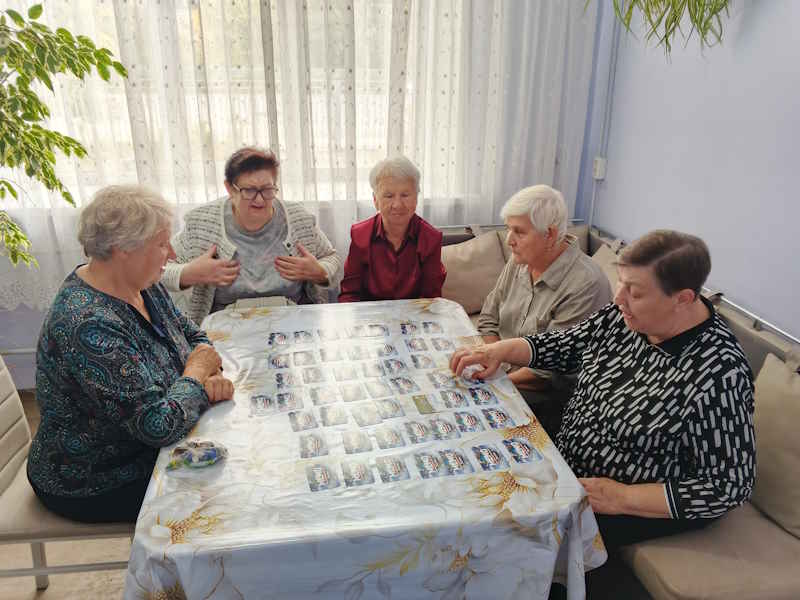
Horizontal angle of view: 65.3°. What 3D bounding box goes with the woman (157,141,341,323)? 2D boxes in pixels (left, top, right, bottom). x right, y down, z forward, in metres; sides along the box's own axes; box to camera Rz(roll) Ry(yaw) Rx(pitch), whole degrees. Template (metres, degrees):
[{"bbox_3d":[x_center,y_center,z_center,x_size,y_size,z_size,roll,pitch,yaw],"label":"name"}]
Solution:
[{"bbox_3d":[-0.510,0.108,2.296,0.620,1.290,0.660,-5,22,-12],"label":"woman"}]

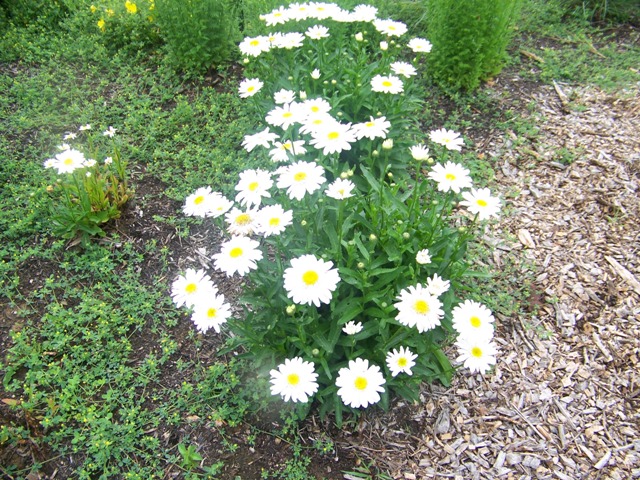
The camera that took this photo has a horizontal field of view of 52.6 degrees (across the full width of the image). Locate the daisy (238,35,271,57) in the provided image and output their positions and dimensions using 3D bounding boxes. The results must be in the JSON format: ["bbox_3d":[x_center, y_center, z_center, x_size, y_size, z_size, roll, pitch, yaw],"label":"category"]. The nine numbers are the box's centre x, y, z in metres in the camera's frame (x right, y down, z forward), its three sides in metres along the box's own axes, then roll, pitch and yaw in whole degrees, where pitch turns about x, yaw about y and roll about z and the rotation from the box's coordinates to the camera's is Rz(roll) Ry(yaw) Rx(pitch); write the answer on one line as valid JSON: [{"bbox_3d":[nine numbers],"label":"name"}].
[{"bbox_3d":[-0.205,-0.609,2.030,0.097,0.030,0.095,-4,57,-5],"label":"daisy"}]

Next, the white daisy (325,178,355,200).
[{"bbox_3d":[0.040,-0.101,1.290,0.060,0.030,0.059,1,43,2],"label":"white daisy"}]

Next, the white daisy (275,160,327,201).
[{"bbox_3d":[-0.040,-0.130,1.411,0.106,0.028,0.106,-2,55,2],"label":"white daisy"}]

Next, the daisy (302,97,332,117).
[{"bbox_3d":[-0.007,-0.329,1.607,0.077,0.022,0.077,1,57,-1],"label":"daisy"}]

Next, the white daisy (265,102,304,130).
[{"bbox_3d":[-0.074,-0.261,1.360,0.084,0.023,0.084,-5,49,-2],"label":"white daisy"}]

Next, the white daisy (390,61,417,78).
[{"bbox_3d":[0.226,-0.461,1.751,0.068,0.024,0.068,8,47,-8],"label":"white daisy"}]

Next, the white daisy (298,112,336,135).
[{"bbox_3d":[-0.006,-0.284,1.576,0.090,0.022,0.090,0,45,0],"label":"white daisy"}]

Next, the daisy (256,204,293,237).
[{"bbox_3d":[-0.080,-0.033,1.130,0.065,0.017,0.065,-1,60,2],"label":"daisy"}]

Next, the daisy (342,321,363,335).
[{"bbox_3d":[0.063,0.170,1.257,0.038,0.020,0.038,0,37,0],"label":"daisy"}]

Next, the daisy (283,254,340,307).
[{"bbox_3d":[-0.013,0.068,1.090,0.096,0.028,0.094,-1,63,-1],"label":"daisy"}]

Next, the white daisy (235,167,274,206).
[{"bbox_3d":[-0.120,-0.095,1.180,0.073,0.020,0.073,-3,67,6],"label":"white daisy"}]

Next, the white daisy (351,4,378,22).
[{"bbox_3d":[0.136,-0.692,1.978,0.083,0.029,0.083,0,53,0],"label":"white daisy"}]

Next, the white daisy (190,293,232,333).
[{"bbox_3d":[-0.174,0.117,1.040,0.069,0.019,0.069,0,58,1],"label":"white daisy"}]

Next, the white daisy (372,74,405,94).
[{"bbox_3d":[0.186,-0.428,1.780,0.091,0.028,0.089,4,48,5],"label":"white daisy"}]

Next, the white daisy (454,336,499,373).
[{"bbox_3d":[0.313,0.227,1.290,0.088,0.026,0.086,-4,58,6],"label":"white daisy"}]

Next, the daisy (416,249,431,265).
[{"bbox_3d":[0.176,0.029,1.100,0.027,0.019,0.027,10,45,9],"label":"daisy"}]

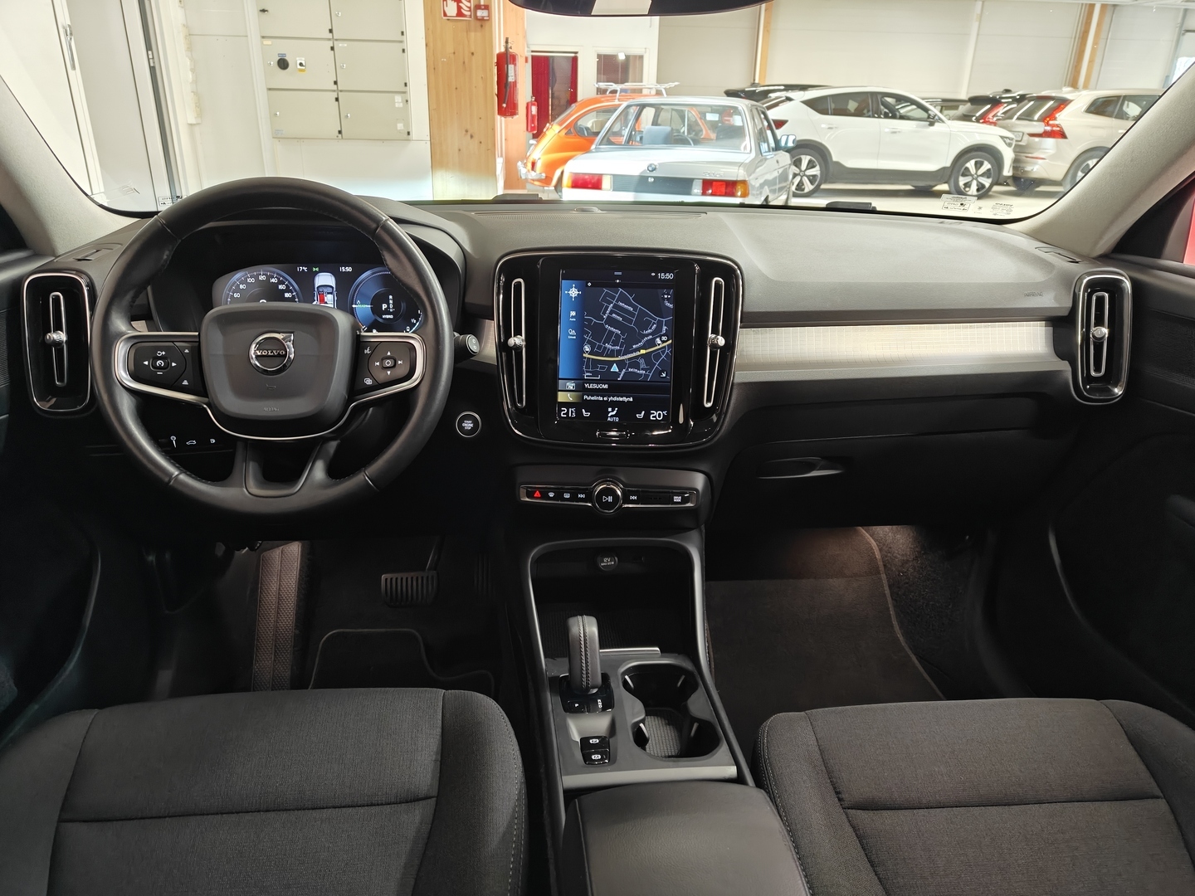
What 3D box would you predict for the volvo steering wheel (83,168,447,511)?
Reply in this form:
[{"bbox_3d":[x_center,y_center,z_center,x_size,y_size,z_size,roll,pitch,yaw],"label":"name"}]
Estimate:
[{"bbox_3d":[-0.337,-0.107,0.884,0.367,0.360,0.095,-1,-7,-6],"label":"volvo steering wheel"}]

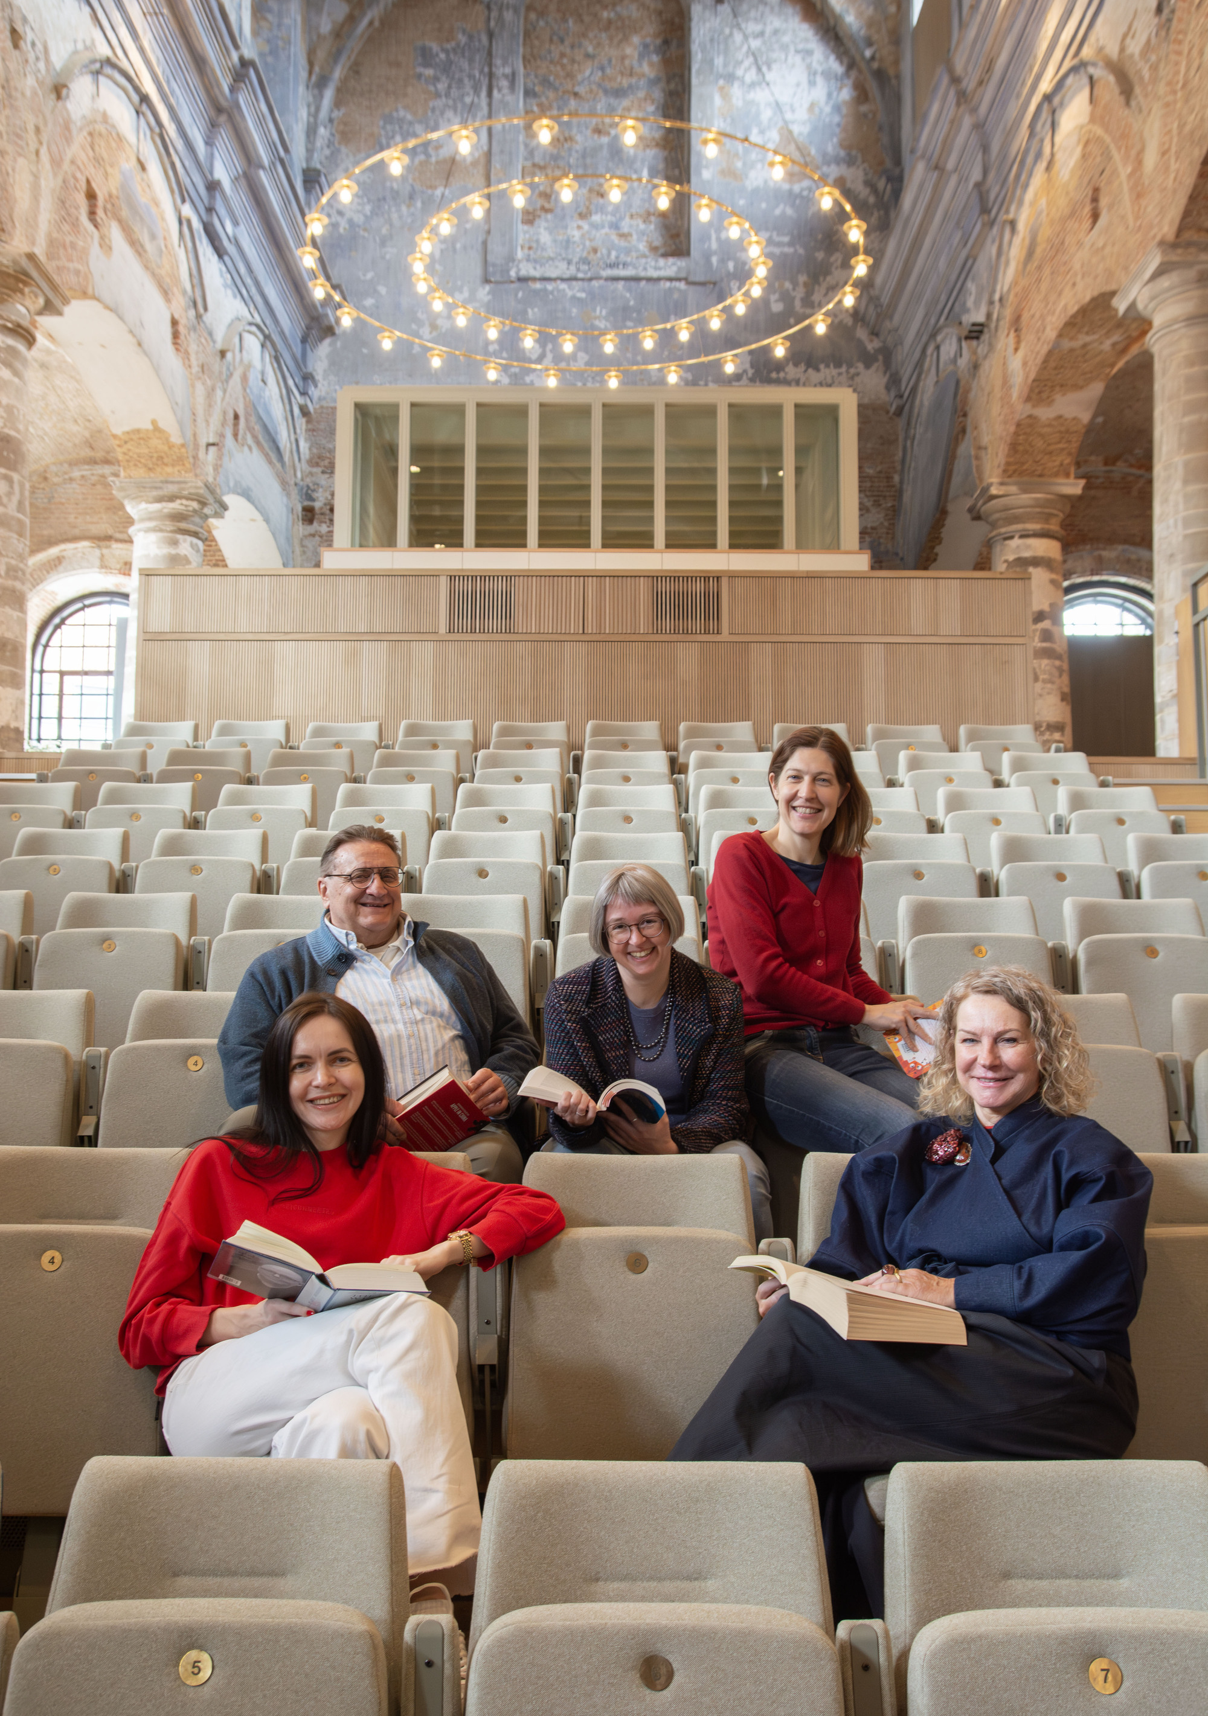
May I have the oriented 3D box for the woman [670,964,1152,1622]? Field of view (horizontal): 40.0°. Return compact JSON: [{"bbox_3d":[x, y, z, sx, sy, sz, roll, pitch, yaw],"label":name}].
[{"bbox_3d":[0.495,0.776,2.492,0.640,1.220,0.930,-2,-6,23],"label":"woman"}]

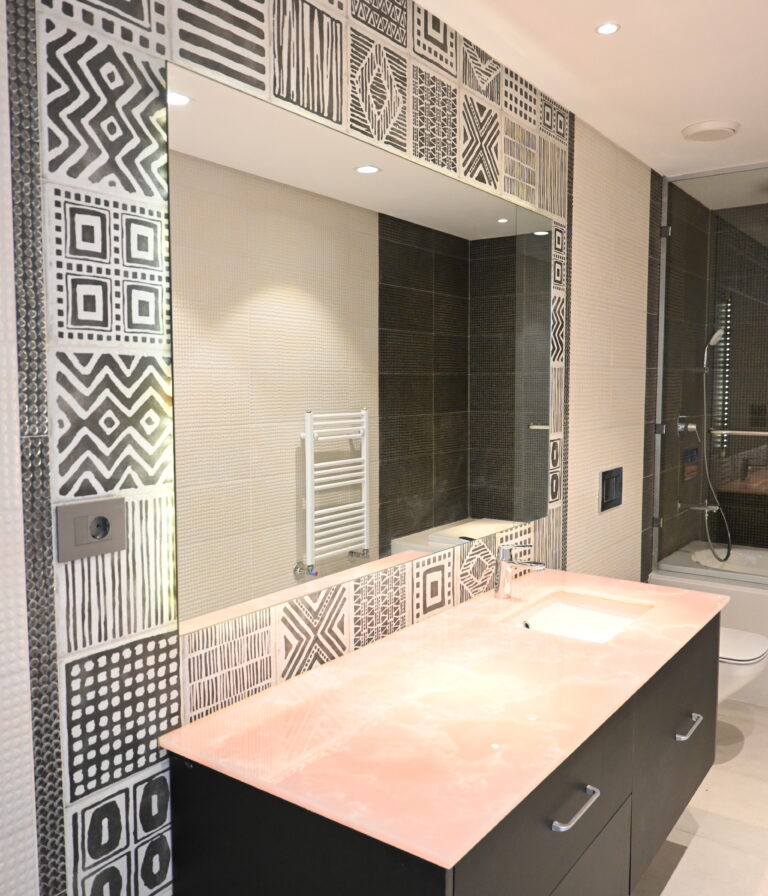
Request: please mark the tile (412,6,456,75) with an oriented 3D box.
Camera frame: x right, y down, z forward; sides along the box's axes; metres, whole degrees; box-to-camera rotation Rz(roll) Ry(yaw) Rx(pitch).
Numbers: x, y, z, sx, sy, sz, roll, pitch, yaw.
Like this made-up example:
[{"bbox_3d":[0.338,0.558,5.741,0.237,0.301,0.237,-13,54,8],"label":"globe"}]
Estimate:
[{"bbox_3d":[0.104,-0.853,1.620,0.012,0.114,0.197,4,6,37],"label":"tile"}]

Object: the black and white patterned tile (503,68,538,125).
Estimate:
[{"bbox_3d":[0.429,-1.096,2.419,0.011,0.136,0.247,4,6,37],"label":"black and white patterned tile"}]

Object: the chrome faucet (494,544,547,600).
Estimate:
[{"bbox_3d":[0.409,0.373,2.295,0.170,0.163,0.049,4,6,37],"label":"chrome faucet"}]

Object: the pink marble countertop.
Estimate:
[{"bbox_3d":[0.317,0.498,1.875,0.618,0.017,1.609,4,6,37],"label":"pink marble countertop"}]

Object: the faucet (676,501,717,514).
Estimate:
[{"bbox_3d":[1.586,0.307,3.875,0.195,0.065,0.060,4,6,36],"label":"faucet"}]

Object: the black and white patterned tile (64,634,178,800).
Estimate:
[{"bbox_3d":[-0.443,0.450,1.319,0.010,0.243,0.239,4,6,36],"label":"black and white patterned tile"}]

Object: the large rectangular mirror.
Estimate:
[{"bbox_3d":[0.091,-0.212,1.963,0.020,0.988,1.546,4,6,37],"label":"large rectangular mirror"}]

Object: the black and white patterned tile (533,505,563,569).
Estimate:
[{"bbox_3d":[0.578,0.341,2.741,0.011,0.253,0.247,4,6,37],"label":"black and white patterned tile"}]

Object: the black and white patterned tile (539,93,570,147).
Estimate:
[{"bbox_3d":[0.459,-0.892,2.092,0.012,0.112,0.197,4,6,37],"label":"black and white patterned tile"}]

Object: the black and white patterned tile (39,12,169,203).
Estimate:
[{"bbox_3d":[-0.368,-0.440,1.022,0.012,0.203,0.197,4,6,37],"label":"black and white patterned tile"}]

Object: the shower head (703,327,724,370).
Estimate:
[{"bbox_3d":[1.687,-0.509,3.925,0.100,0.220,0.080,4,6,36],"label":"shower head"}]

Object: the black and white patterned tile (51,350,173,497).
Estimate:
[{"bbox_3d":[-0.367,-0.035,1.056,0.012,0.203,0.197,4,6,37],"label":"black and white patterned tile"}]

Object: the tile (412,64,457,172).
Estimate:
[{"bbox_3d":[0.105,-0.695,1.634,0.012,0.203,0.197,4,6,37],"label":"tile"}]

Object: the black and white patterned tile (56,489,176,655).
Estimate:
[{"bbox_3d":[-0.443,0.204,1.298,0.010,0.243,0.239,4,6,36],"label":"black and white patterned tile"}]

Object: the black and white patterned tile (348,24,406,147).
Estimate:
[{"bbox_3d":[-0.014,-0.851,1.844,0.011,0.253,0.247,4,6,37],"label":"black and white patterned tile"}]

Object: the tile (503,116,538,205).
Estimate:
[{"bbox_3d":[0.429,-0.902,2.436,0.011,0.253,0.247,4,6,37],"label":"tile"}]

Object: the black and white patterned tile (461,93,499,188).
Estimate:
[{"bbox_3d":[0.281,-0.885,2.238,0.011,0.253,0.247,4,6,37],"label":"black and white patterned tile"}]

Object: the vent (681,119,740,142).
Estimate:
[{"bbox_3d":[1.240,-1.199,2.916,0.208,0.018,0.208,4,6,37],"label":"vent"}]

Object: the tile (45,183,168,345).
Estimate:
[{"bbox_3d":[-0.367,-0.237,1.039,0.012,0.203,0.197,4,6,37],"label":"tile"}]

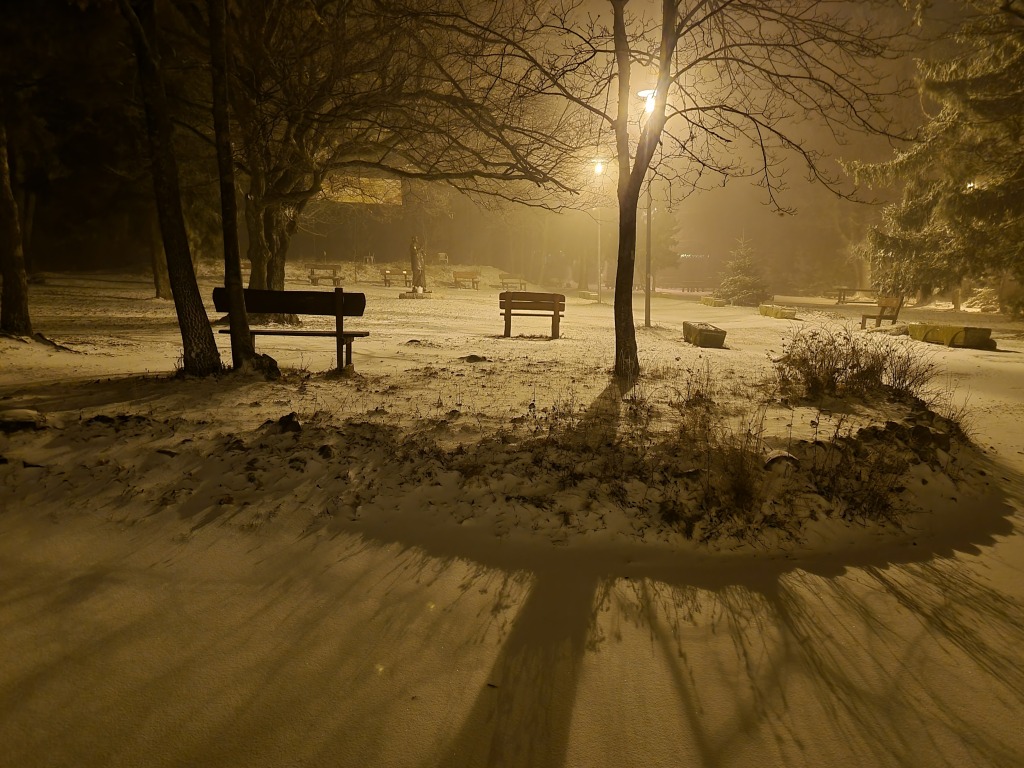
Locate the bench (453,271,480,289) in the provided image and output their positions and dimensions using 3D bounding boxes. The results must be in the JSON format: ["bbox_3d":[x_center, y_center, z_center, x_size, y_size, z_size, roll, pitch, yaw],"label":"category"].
[{"bbox_3d":[-2.170,-5.068,37.437,1.450,0.880,0.600,-5,10,-33],"label":"bench"}]

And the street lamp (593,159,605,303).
[{"bbox_3d":[3.379,-5.795,29.318,0.500,5.350,0.500,0,8,0],"label":"street lamp"}]

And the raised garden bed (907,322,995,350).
[{"bbox_3d":[9.433,-1.076,16.566,0.550,0.410,2.000,0,8,-1],"label":"raised garden bed"}]

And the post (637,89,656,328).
[{"bbox_3d":[3.208,-3.966,17.718,0.500,5.350,0.500,0,8,0],"label":"post"}]

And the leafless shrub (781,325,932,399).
[{"bbox_3d":[3.586,-0.277,8.047,1.500,0.740,1.100,0,8,0],"label":"leafless shrub"}]

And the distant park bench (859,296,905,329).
[{"bbox_3d":[10.089,-1.970,20.937,0.600,0.890,1.600,1,8,10],"label":"distant park bench"}]

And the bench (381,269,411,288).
[{"bbox_3d":[-5.732,-5.286,38.436,1.680,0.900,0.600,-6,10,-36],"label":"bench"}]

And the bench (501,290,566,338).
[{"bbox_3d":[0.397,-1.350,15.034,1.280,0.890,0.560,0,8,0],"label":"bench"}]

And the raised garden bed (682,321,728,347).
[{"bbox_3d":[3.822,-0.971,15.204,0.500,0.340,1.700,0,8,3],"label":"raised garden bed"}]

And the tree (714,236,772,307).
[{"bbox_3d":[9.250,-4.505,30.804,2.200,2.750,2.200,0,8,0],"label":"tree"}]

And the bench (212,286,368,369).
[{"bbox_3d":[-2.485,-0.630,8.782,1.690,0.920,0.580,0,8,2],"label":"bench"}]

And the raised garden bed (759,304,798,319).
[{"bbox_3d":[9.209,-2.454,26.417,0.480,0.330,1.900,0,8,0],"label":"raised garden bed"}]

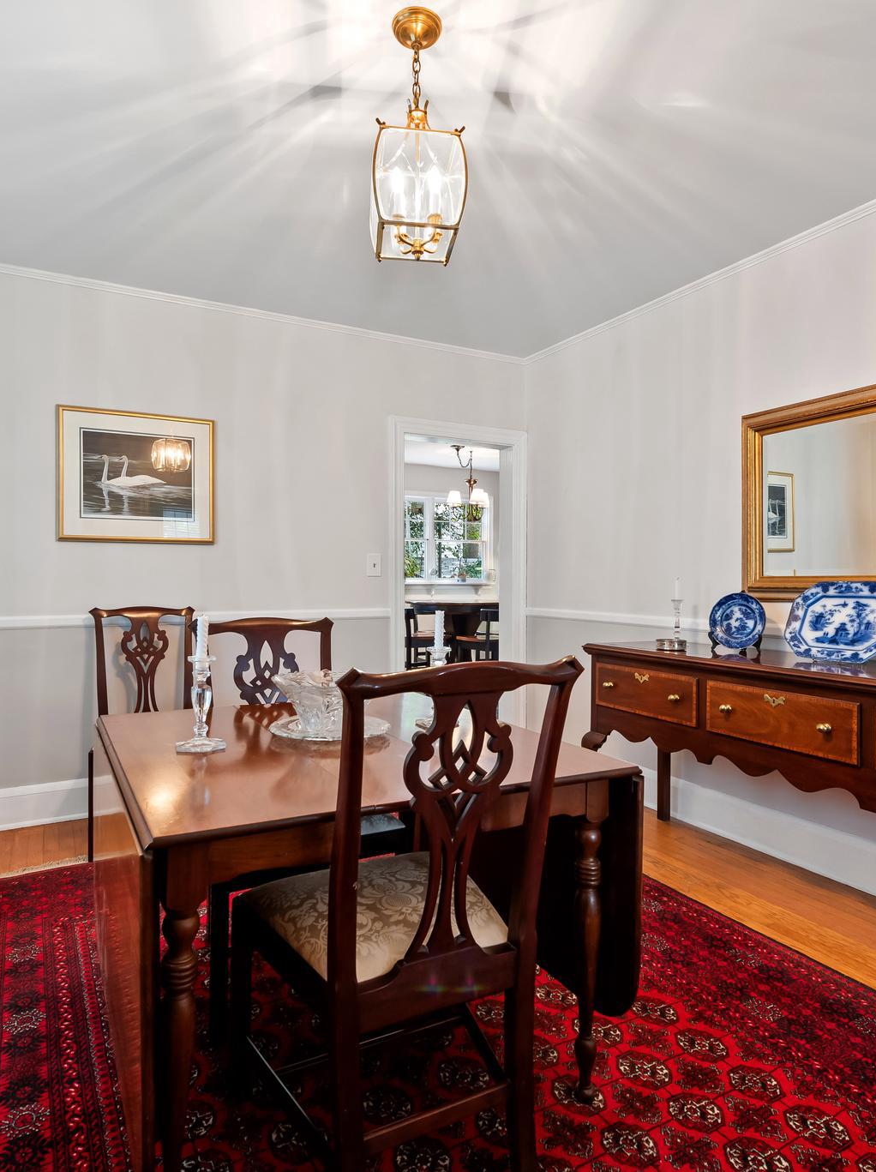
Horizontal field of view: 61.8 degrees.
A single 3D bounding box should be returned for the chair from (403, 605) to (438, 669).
[{"bbox_3d":[-0.101,0.651,6.455,0.460,0.880,0.430,0,0,-10],"label":"chair"}]

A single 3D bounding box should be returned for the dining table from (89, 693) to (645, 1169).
[{"bbox_3d":[-0.301,0.770,1.974,1.064,0.725,1.254,-1,1,-27],"label":"dining table"}]

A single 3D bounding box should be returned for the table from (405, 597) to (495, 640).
[{"bbox_3d":[0.232,0.625,7.004,1.150,0.910,1.150,-1,1,-28],"label":"table"}]

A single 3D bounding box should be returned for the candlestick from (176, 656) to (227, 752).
[{"bbox_3d":[-0.567,0.278,1.754,0.122,0.222,0.122,0,0,-28],"label":"candlestick"}]

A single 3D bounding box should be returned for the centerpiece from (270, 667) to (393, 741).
[{"bbox_3d":[-0.309,0.334,2.097,0.340,0.150,0.340,0,1,0],"label":"centerpiece"}]

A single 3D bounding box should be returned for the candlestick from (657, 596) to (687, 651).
[{"bbox_3d":[1.012,0.164,3.167,0.131,0.220,0.131,-1,1,-28],"label":"candlestick"}]

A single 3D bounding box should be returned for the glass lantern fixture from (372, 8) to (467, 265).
[{"bbox_3d":[-0.051,-1.168,1.905,0.226,0.587,0.226,0,1,-8],"label":"glass lantern fixture"}]

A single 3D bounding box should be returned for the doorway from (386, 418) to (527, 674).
[{"bbox_3d":[0.108,0.057,4.549,0.963,2.100,0.170,0,0,-28],"label":"doorway"}]

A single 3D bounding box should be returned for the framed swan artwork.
[{"bbox_3d":[-1.490,-0.535,3.652,0.729,0.644,0.028,-1,1,-28],"label":"framed swan artwork"}]

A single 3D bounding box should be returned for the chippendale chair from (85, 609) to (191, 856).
[{"bbox_3d":[-1.307,0.613,3.318,0.536,1.024,0.535,-1,1,-28],"label":"chippendale chair"}]

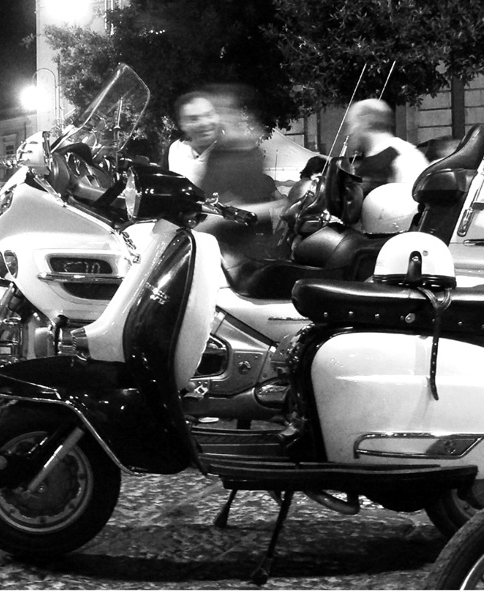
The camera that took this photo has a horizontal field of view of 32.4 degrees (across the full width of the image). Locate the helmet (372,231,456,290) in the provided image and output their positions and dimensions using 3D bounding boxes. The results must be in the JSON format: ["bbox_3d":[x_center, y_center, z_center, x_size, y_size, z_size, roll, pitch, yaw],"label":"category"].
[{"bbox_3d":[0.470,-0.110,2.270,0.230,0.170,0.255,0,4,0],"label":"helmet"}]

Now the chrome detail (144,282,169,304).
[{"bbox_3d":[-0.218,-0.017,2.120,0.020,0.050,0.100,5,12,-38],"label":"chrome detail"}]

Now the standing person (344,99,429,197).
[{"bbox_3d":[0.850,-0.330,4.800,0.360,1.680,0.500,-1,4,-18],"label":"standing person"}]

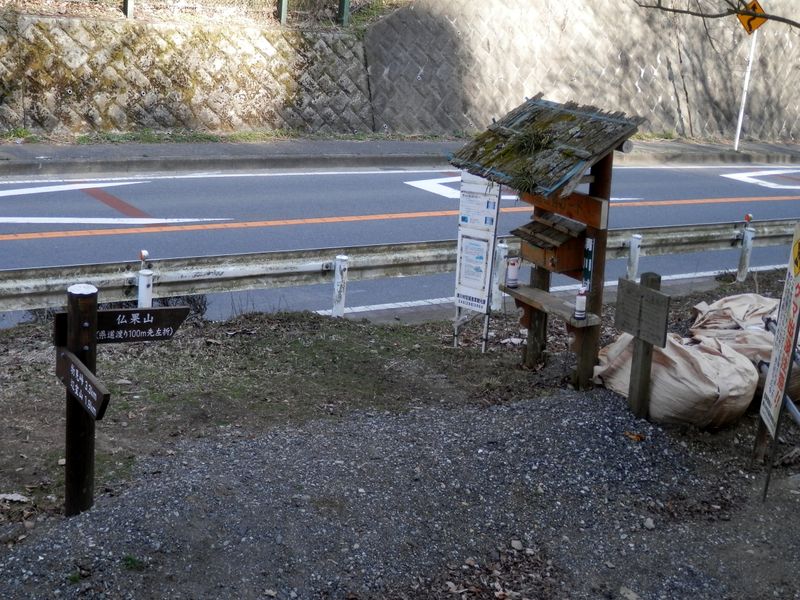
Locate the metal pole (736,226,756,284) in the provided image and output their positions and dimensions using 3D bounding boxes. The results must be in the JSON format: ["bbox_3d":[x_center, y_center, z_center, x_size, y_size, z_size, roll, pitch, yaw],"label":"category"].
[{"bbox_3d":[4.415,-0.577,14.418,0.118,0.690,0.118,6,15,0],"label":"metal pole"}]

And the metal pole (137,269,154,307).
[{"bbox_3d":[-2.257,0.024,10.051,0.118,0.600,0.118,5,15,0],"label":"metal pole"}]

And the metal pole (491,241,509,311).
[{"bbox_3d":[1.077,-0.240,12.244,0.118,0.720,0.118,5,15,0],"label":"metal pole"}]

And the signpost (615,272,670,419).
[{"bbox_3d":[1.506,0.287,6.854,0.150,0.890,0.440,-7,18,-31],"label":"signpost"}]

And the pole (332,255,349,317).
[{"bbox_3d":[-0.588,-0.127,11.144,0.118,0.620,0.118,5,15,0],"label":"pole"}]

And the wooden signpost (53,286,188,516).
[{"bbox_3d":[-1.125,0.505,4.805,0.600,1.020,0.620,-2,16,-23],"label":"wooden signpost"}]

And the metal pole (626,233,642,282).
[{"bbox_3d":[2.748,-0.410,13.331,0.118,0.700,0.118,5,15,0],"label":"metal pole"}]

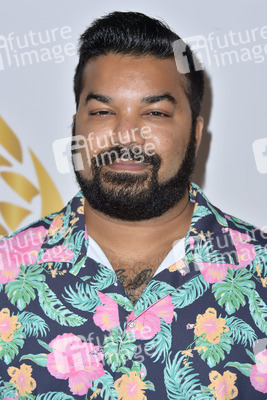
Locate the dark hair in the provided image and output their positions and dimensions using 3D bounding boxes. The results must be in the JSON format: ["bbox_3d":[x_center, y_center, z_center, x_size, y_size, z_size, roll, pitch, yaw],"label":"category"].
[{"bbox_3d":[0.009,-0.156,1.420,0.165,0.170,0.205,0,0,12],"label":"dark hair"}]

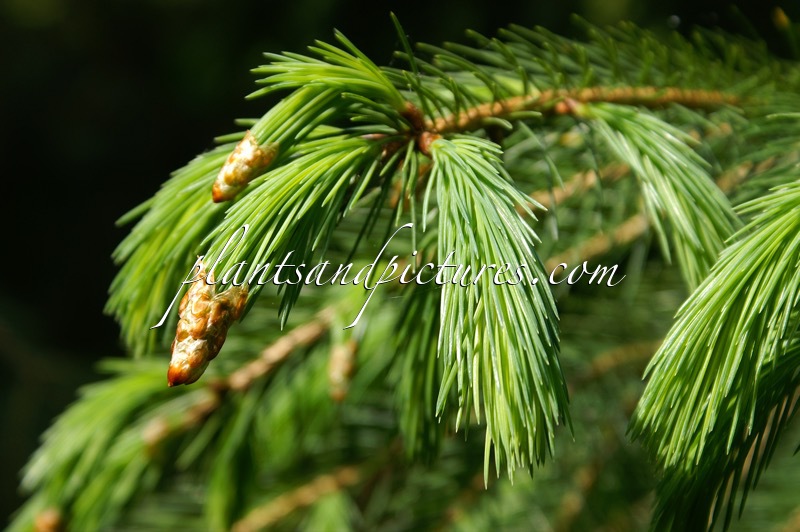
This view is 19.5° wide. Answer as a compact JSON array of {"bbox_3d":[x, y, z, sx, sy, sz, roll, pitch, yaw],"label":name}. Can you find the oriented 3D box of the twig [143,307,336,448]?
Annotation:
[{"bbox_3d":[-0.044,0.031,0.640,0.062,0.008,0.008,-35,0,-18],"label":"twig"}]

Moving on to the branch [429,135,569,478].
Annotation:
[{"bbox_3d":[0.022,0.009,0.520,0.028,0.077,0.027,-13,-8,0],"label":"branch"}]

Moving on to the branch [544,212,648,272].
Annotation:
[{"bbox_3d":[0.055,-0.007,0.650,0.032,0.006,0.006,-23,0,-26],"label":"branch"}]

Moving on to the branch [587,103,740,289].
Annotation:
[{"bbox_3d":[0.063,-0.017,0.555,0.021,0.053,0.021,-35,-11,0],"label":"branch"}]

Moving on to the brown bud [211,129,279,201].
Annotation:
[{"bbox_3d":[-0.031,-0.019,0.460,0.007,0.017,0.007,38,-12,0],"label":"brown bud"}]

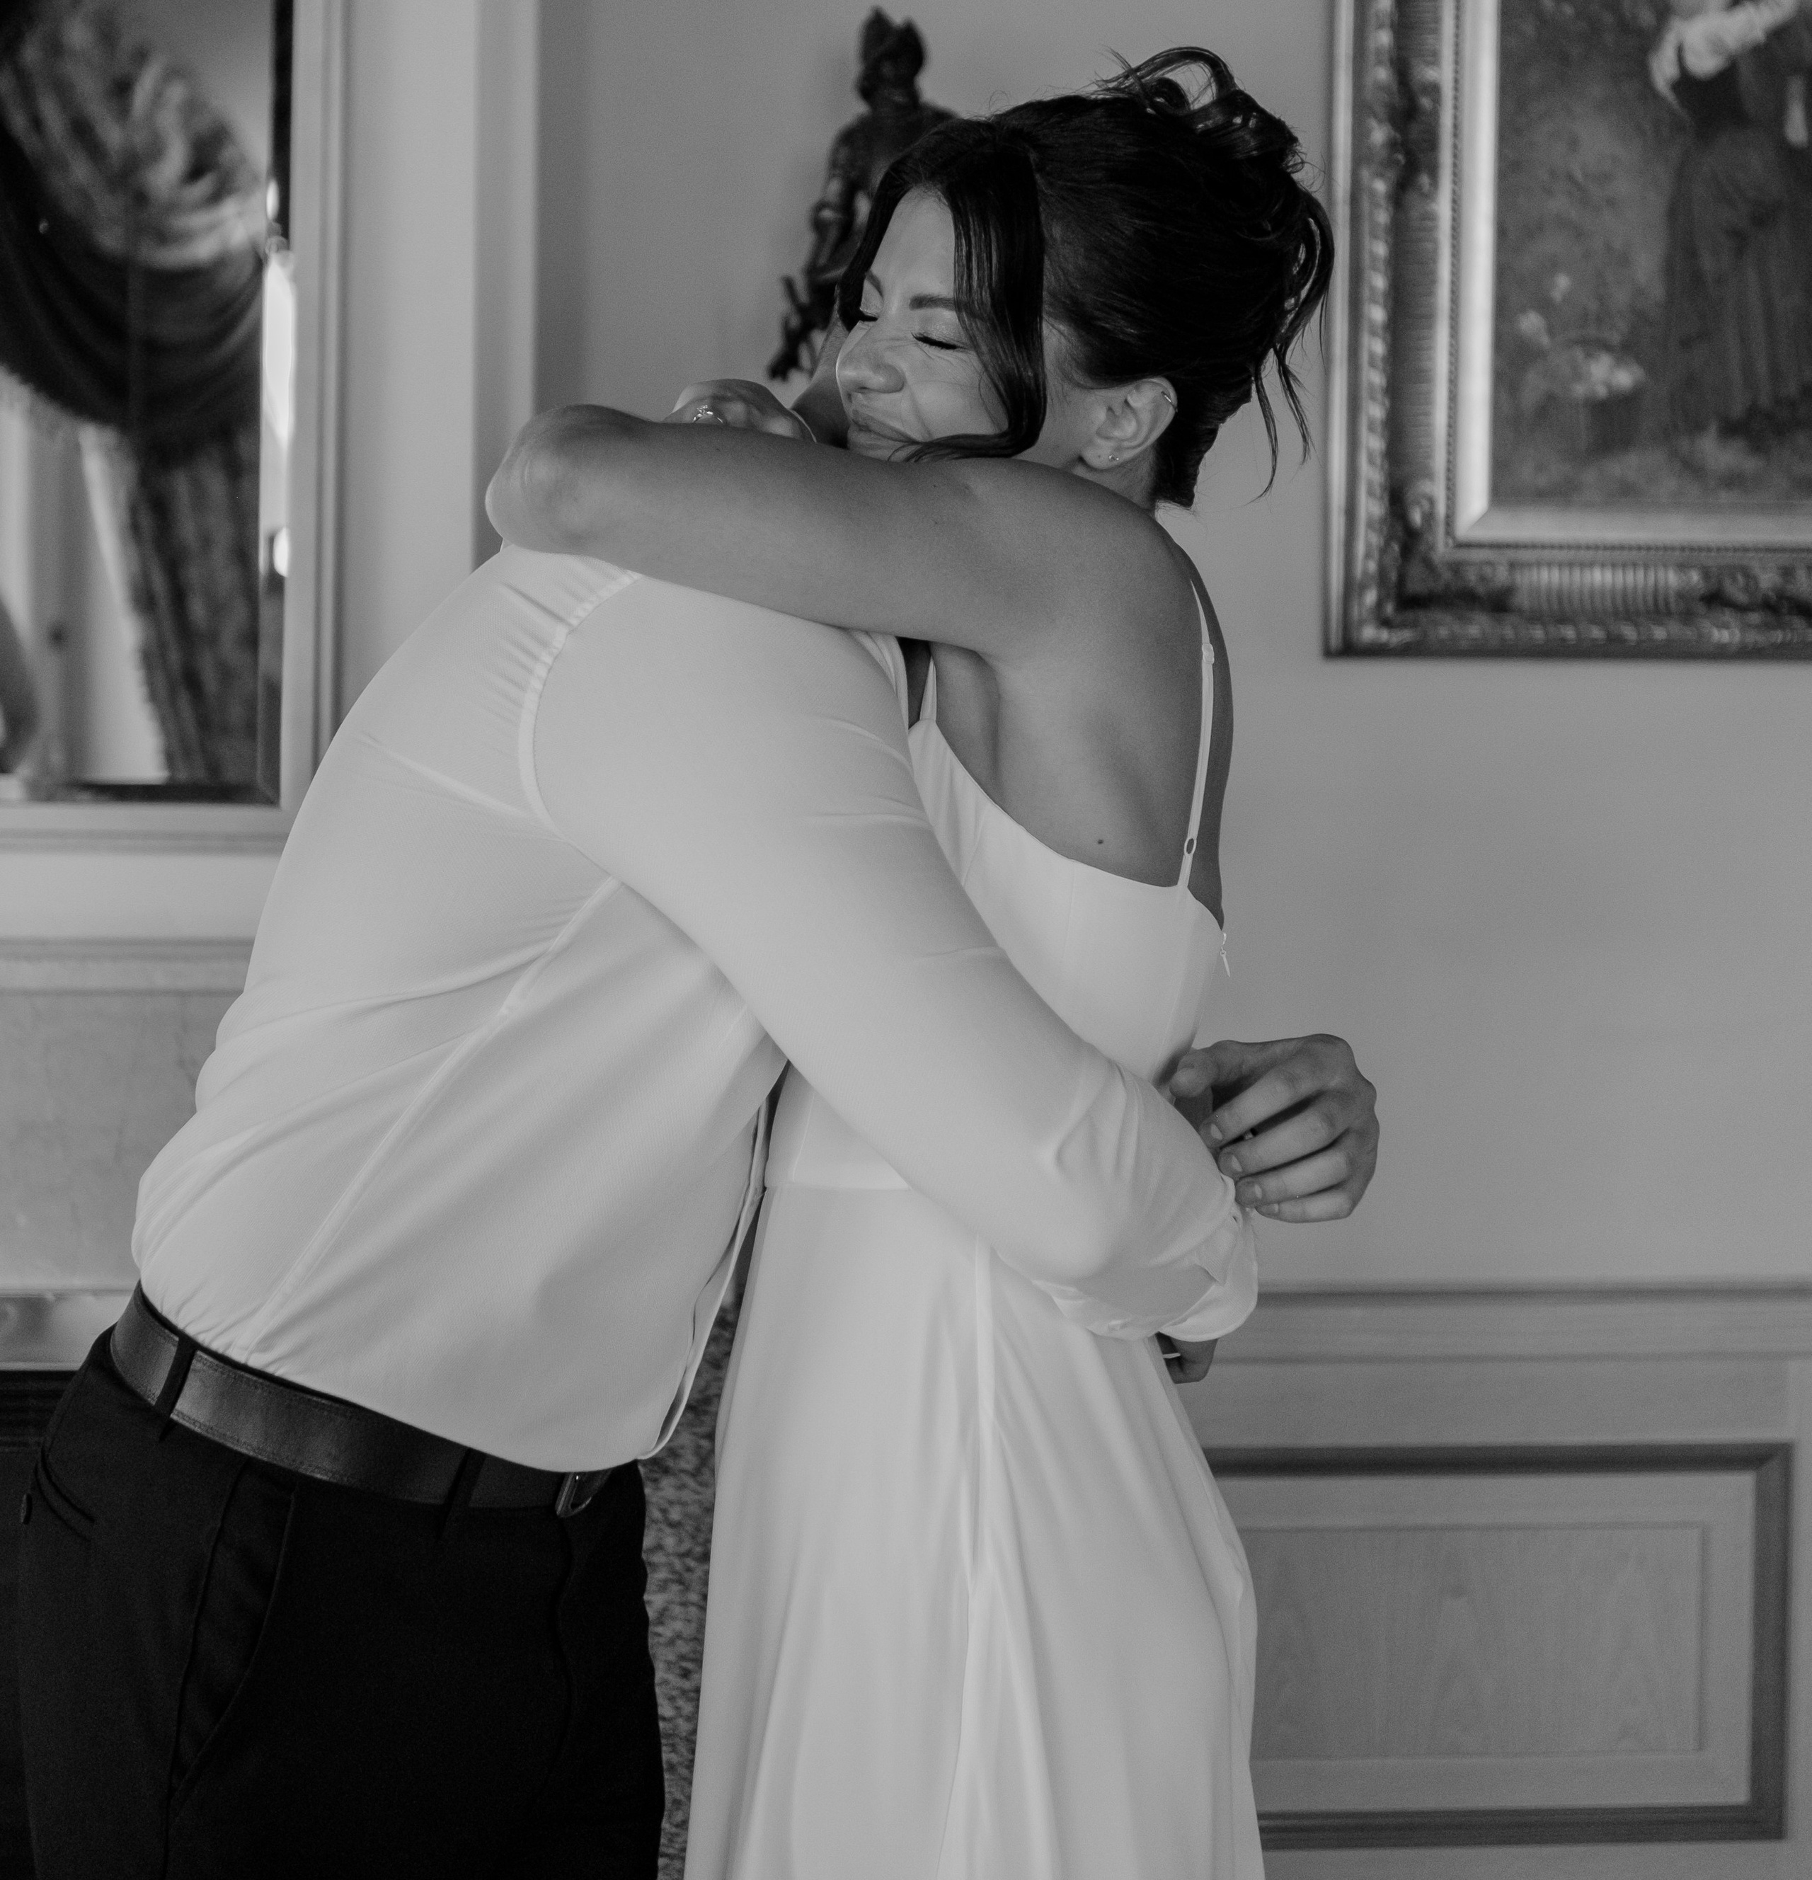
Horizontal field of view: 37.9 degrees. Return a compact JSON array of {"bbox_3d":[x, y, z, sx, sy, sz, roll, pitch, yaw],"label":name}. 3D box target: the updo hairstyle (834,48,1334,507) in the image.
[{"bbox_3d":[0.108,-0.362,1.415,0.265,0.245,0.190,1,7,-37],"label":"updo hairstyle"}]

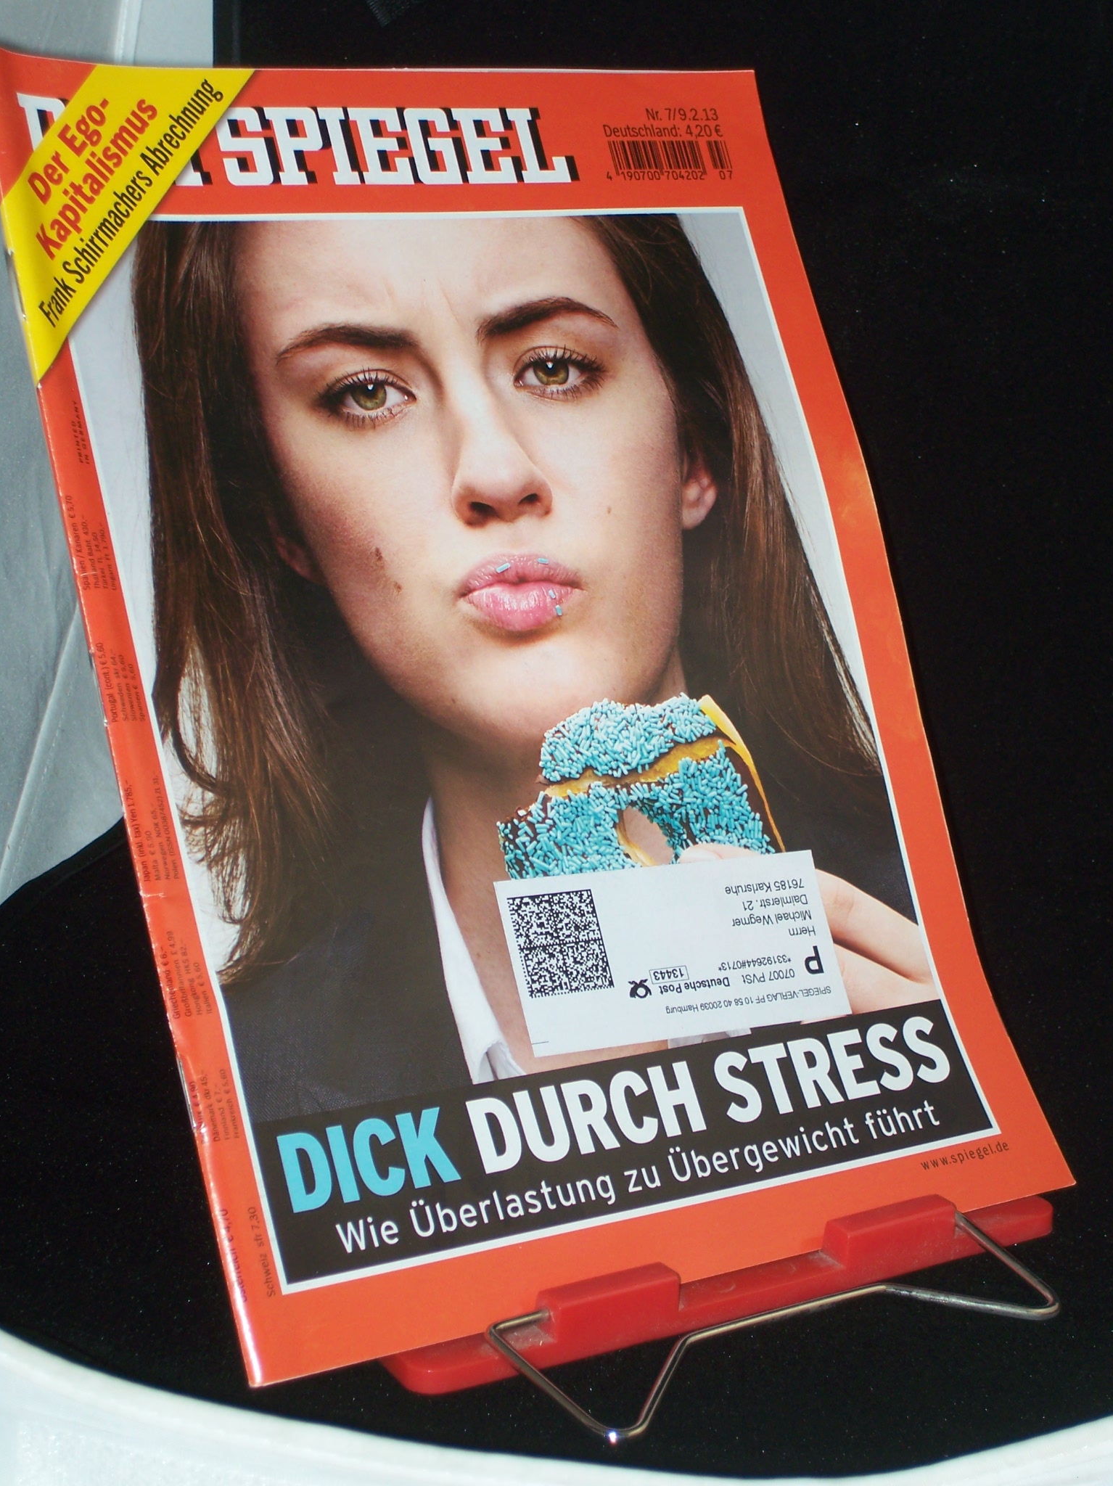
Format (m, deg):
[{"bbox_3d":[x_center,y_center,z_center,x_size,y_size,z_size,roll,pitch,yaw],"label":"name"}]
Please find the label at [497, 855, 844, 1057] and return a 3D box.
[{"bbox_3d":[0.027,0.045,0.773,0.087,0.039,0.001,-4,-15,-35],"label":"label"}]

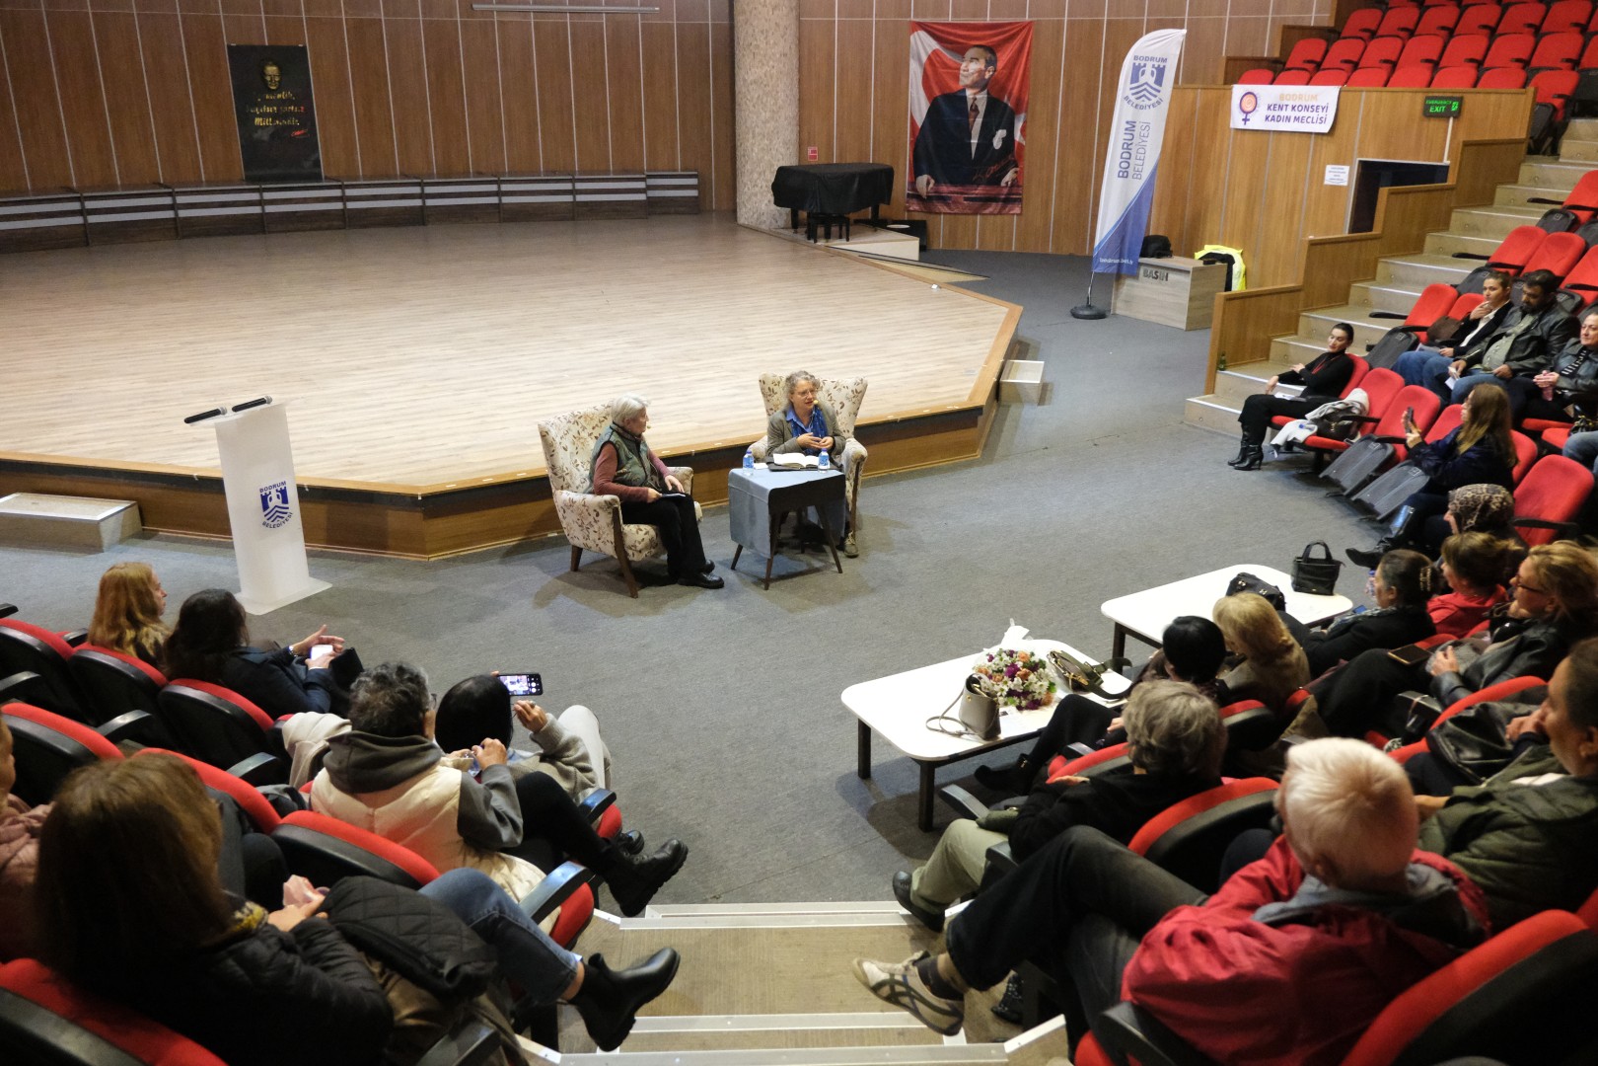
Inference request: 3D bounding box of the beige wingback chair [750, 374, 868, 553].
[{"bbox_3d":[0.101,-0.518,8.498,0.770,1.020,0.800,3,19,7],"label":"beige wingback chair"}]

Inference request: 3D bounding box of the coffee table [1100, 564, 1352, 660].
[{"bbox_3d":[2.230,0.566,6.521,1.265,0.401,0.729,-11,22,-29],"label":"coffee table"}]

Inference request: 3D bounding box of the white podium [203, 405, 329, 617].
[{"bbox_3d":[-3.150,-0.178,7.300,0.400,1.150,0.560,10,21,26],"label":"white podium"}]

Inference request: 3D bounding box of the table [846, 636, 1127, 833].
[{"bbox_3d":[0.855,0.899,5.555,1.265,0.401,0.729,-10,22,-27],"label":"table"}]

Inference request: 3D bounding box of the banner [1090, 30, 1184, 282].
[{"bbox_3d":[4.441,-4.931,16.254,0.970,3.085,0.145,6,20,15],"label":"banner"}]

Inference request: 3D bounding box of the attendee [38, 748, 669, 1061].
[{"bbox_3d":[-0.831,0.823,2.746,0.580,1.180,1.240,16,25,39],"label":"attendee"}]

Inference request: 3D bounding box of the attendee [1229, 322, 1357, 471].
[{"bbox_3d":[3.972,-1.104,9.965,0.880,1.180,0.520,-1,19,-3],"label":"attendee"}]

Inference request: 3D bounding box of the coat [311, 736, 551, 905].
[{"bbox_3d":[-0.881,0.764,2.985,0.520,0.560,0.400,12,22,31],"label":"coat"}]

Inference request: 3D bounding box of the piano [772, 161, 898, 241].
[{"bbox_3d":[0.568,-5.744,21.631,2.000,1.116,1.395,-9,21,-25],"label":"piano"}]

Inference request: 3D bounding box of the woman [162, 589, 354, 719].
[{"bbox_3d":[-1.881,0.654,4.841,0.540,1.190,0.860,11,22,28],"label":"woman"}]

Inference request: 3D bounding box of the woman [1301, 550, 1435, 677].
[{"bbox_3d":[2.365,0.514,5.536,0.560,1.160,0.920,-11,23,-29],"label":"woman"}]

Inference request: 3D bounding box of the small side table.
[{"bbox_3d":[-0.075,-0.071,7.956,0.605,0.656,0.472,-12,23,-32],"label":"small side table"}]

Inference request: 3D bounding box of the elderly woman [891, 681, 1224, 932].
[{"bbox_3d":[0.675,0.809,3.801,0.540,1.160,1.030,-12,23,-32],"label":"elderly woman"}]

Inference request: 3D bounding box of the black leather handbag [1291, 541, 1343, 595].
[{"bbox_3d":[2.760,0.177,6.623,0.220,0.270,0.130,5,20,15],"label":"black leather handbag"}]

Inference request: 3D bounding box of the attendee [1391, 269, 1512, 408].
[{"bbox_3d":[4.982,-1.433,9.607,0.800,1.180,0.550,-2,19,-5],"label":"attendee"}]

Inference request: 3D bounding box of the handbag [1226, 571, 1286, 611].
[{"bbox_3d":[2.399,0.290,6.471,0.150,0.155,0.300,-14,23,-35],"label":"handbag"}]

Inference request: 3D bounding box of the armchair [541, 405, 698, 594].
[{"bbox_3d":[-1.117,-0.233,7.889,0.770,1.000,0.740,13,23,32],"label":"armchair"}]

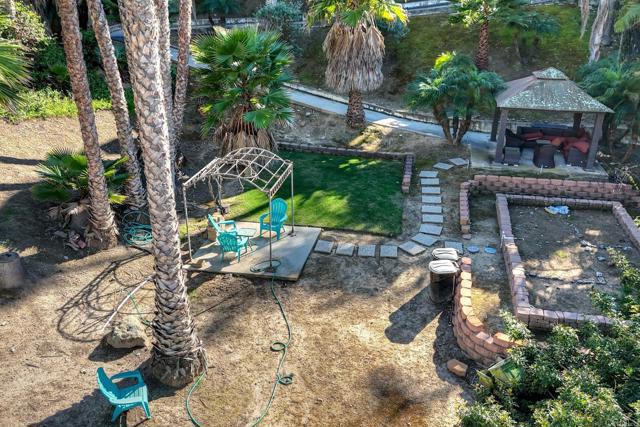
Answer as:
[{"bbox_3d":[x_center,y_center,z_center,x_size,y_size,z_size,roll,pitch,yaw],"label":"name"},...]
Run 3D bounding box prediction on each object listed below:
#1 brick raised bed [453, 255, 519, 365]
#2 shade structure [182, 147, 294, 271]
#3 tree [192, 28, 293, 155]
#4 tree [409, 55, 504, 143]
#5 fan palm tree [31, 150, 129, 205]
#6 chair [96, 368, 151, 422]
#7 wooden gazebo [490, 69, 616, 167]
[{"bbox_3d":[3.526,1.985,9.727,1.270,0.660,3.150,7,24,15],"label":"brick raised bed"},{"bbox_3d":[-2.054,-0.242,12.432,2.220,2.480,2.250,5,24,10],"label":"shade structure"},{"bbox_3d":[-2.667,-4.088,17.415,3.700,5.000,3.700,0,23,0],"label":"tree"},{"bbox_3d":[5.225,-4.524,18.499,3.850,3.550,3.750,0,23,0],"label":"tree"},{"bbox_3d":[-7.444,-0.710,14.286,2.950,1.950,2.850,0,23,0],"label":"fan palm tree"},{"bbox_3d":[-3.408,3.047,7.971,0.800,0.900,0.730,-5,24,-13],"label":"chair"},{"bbox_3d":[8.455,-3.810,17.446,3.650,3.220,3.700,7,24,15],"label":"wooden gazebo"}]

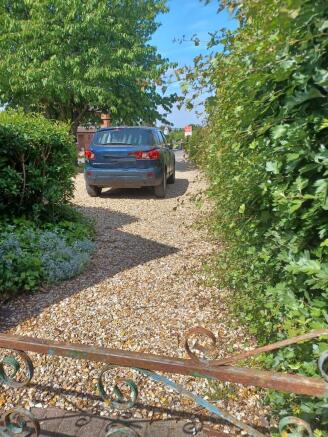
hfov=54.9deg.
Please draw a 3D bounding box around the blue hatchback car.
[{"bbox_3d":[-0.685,-1.630,8.700,1.820,1.650,4.380,2,14,7],"label":"blue hatchback car"}]

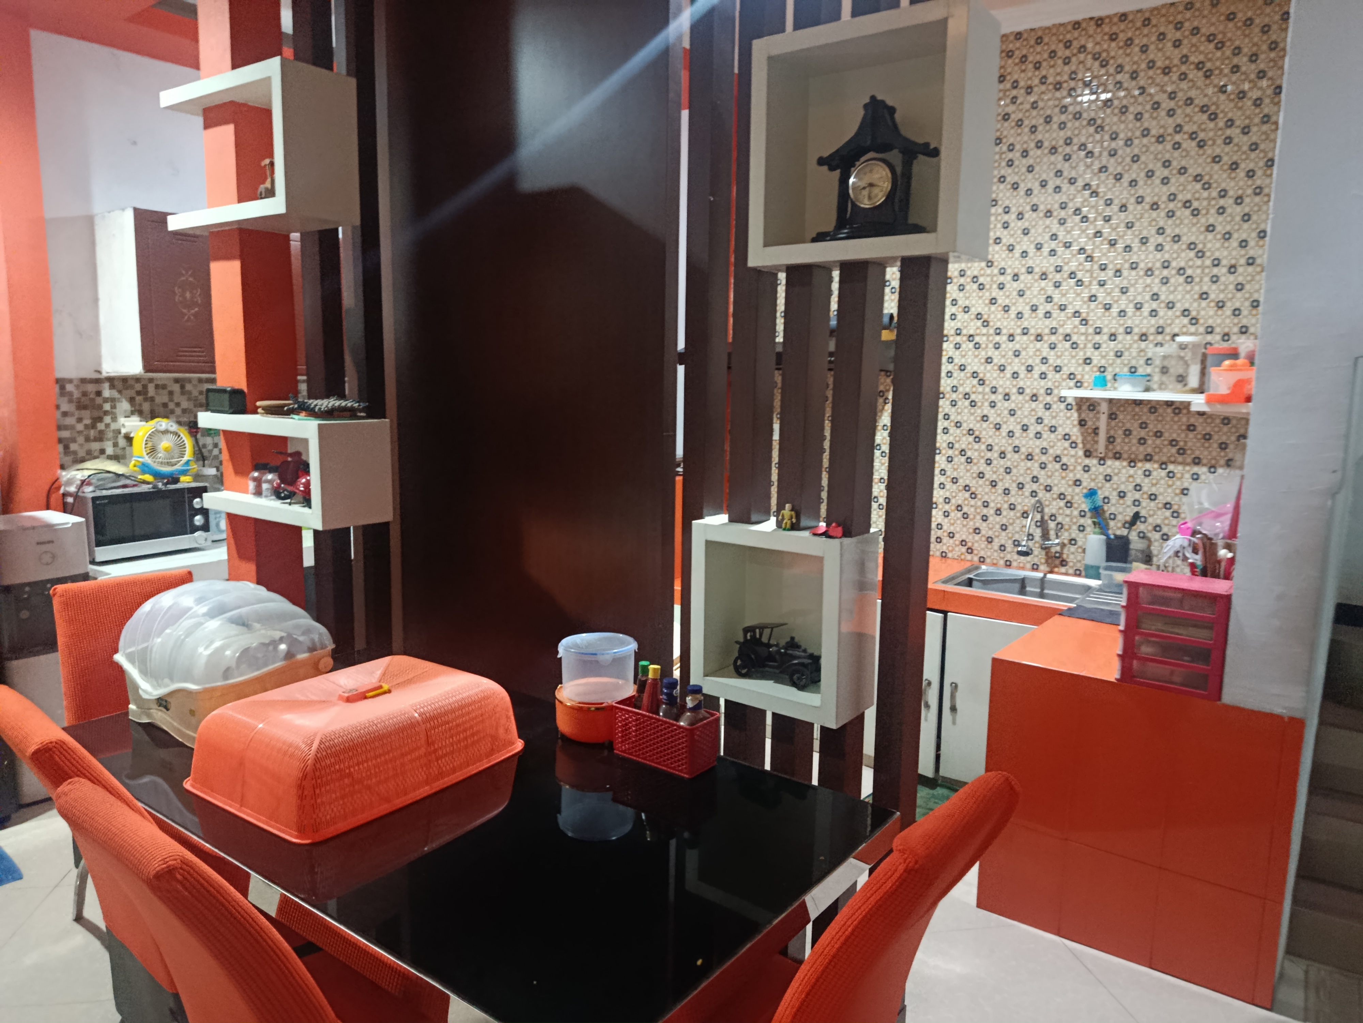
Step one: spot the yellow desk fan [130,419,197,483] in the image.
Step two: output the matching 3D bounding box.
[{"bbox_3d":[-2.346,-0.278,4.282,0.255,0.285,0.140,-5,10,-34],"label":"yellow desk fan"}]

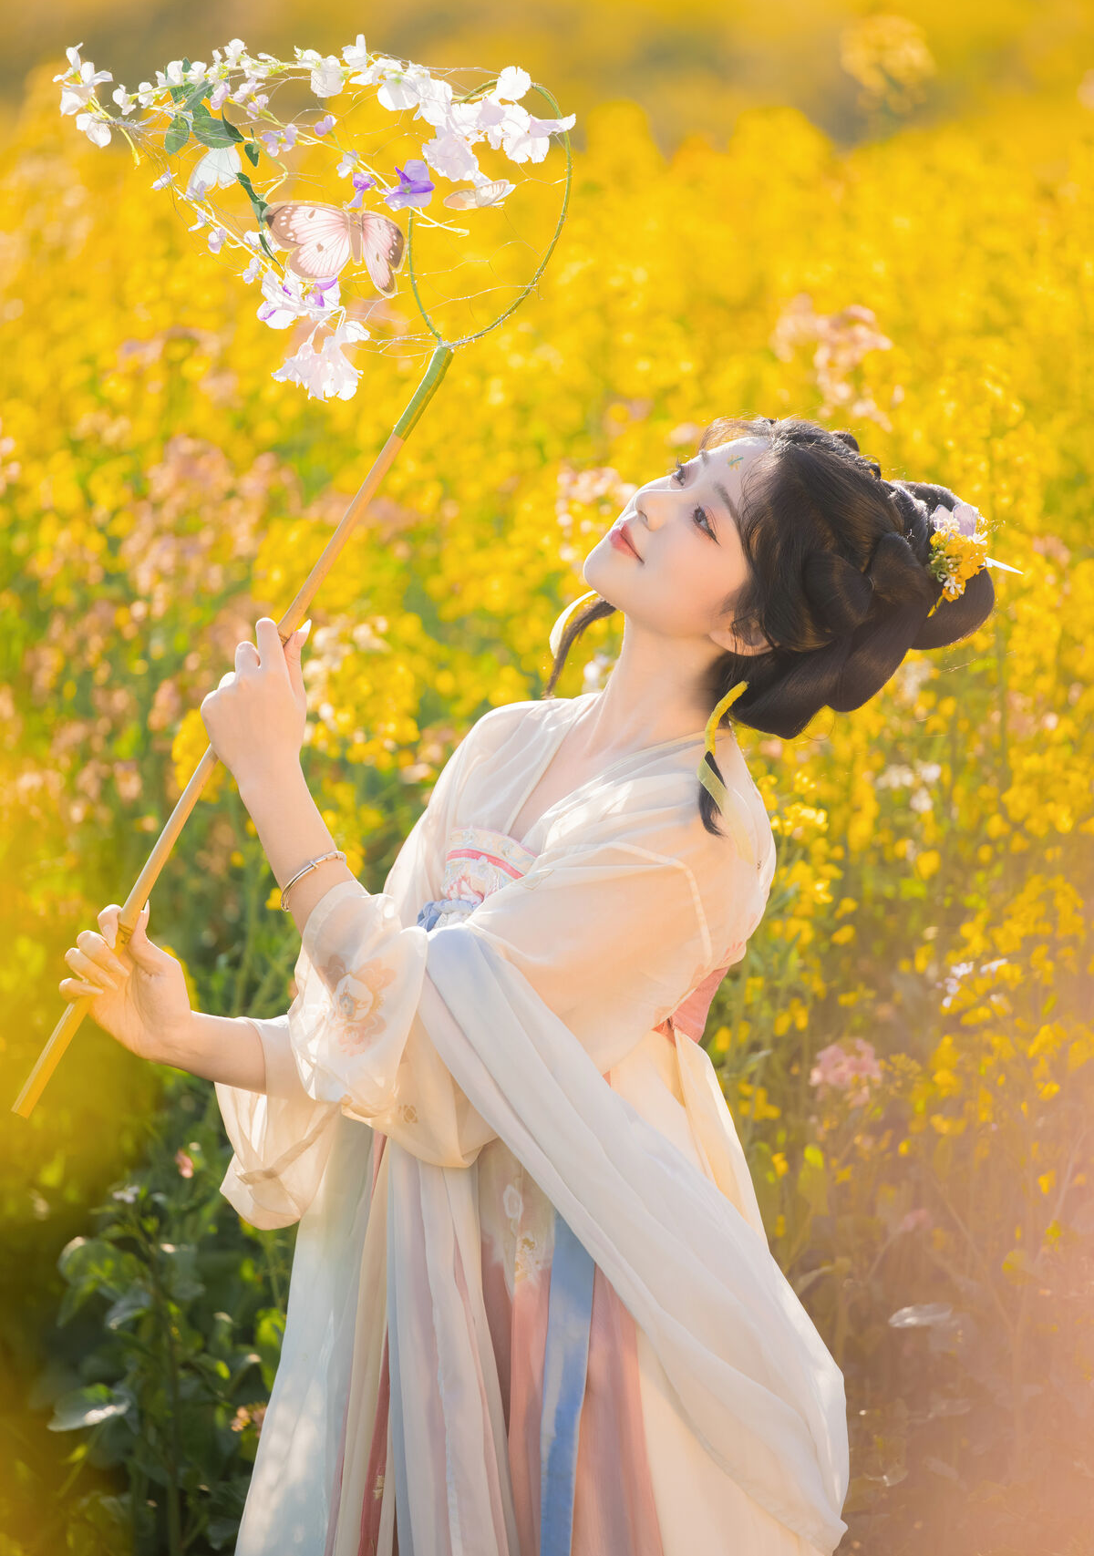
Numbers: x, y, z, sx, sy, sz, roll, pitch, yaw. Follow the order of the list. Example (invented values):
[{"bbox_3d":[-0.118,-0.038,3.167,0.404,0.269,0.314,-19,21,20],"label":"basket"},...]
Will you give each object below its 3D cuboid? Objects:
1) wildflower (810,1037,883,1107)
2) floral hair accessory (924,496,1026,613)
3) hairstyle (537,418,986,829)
[{"bbox_3d":[0.268,0.263,7.600,0.064,0.062,0.062,0,4,0],"label":"wildflower"},{"bbox_3d":[0.342,-0.178,6.820,0.072,0.088,0.050,11,3,-20],"label":"floral hair accessory"},{"bbox_3d":[0.176,-0.123,6.820,0.300,0.290,0.250,34,15,-34],"label":"hairstyle"}]

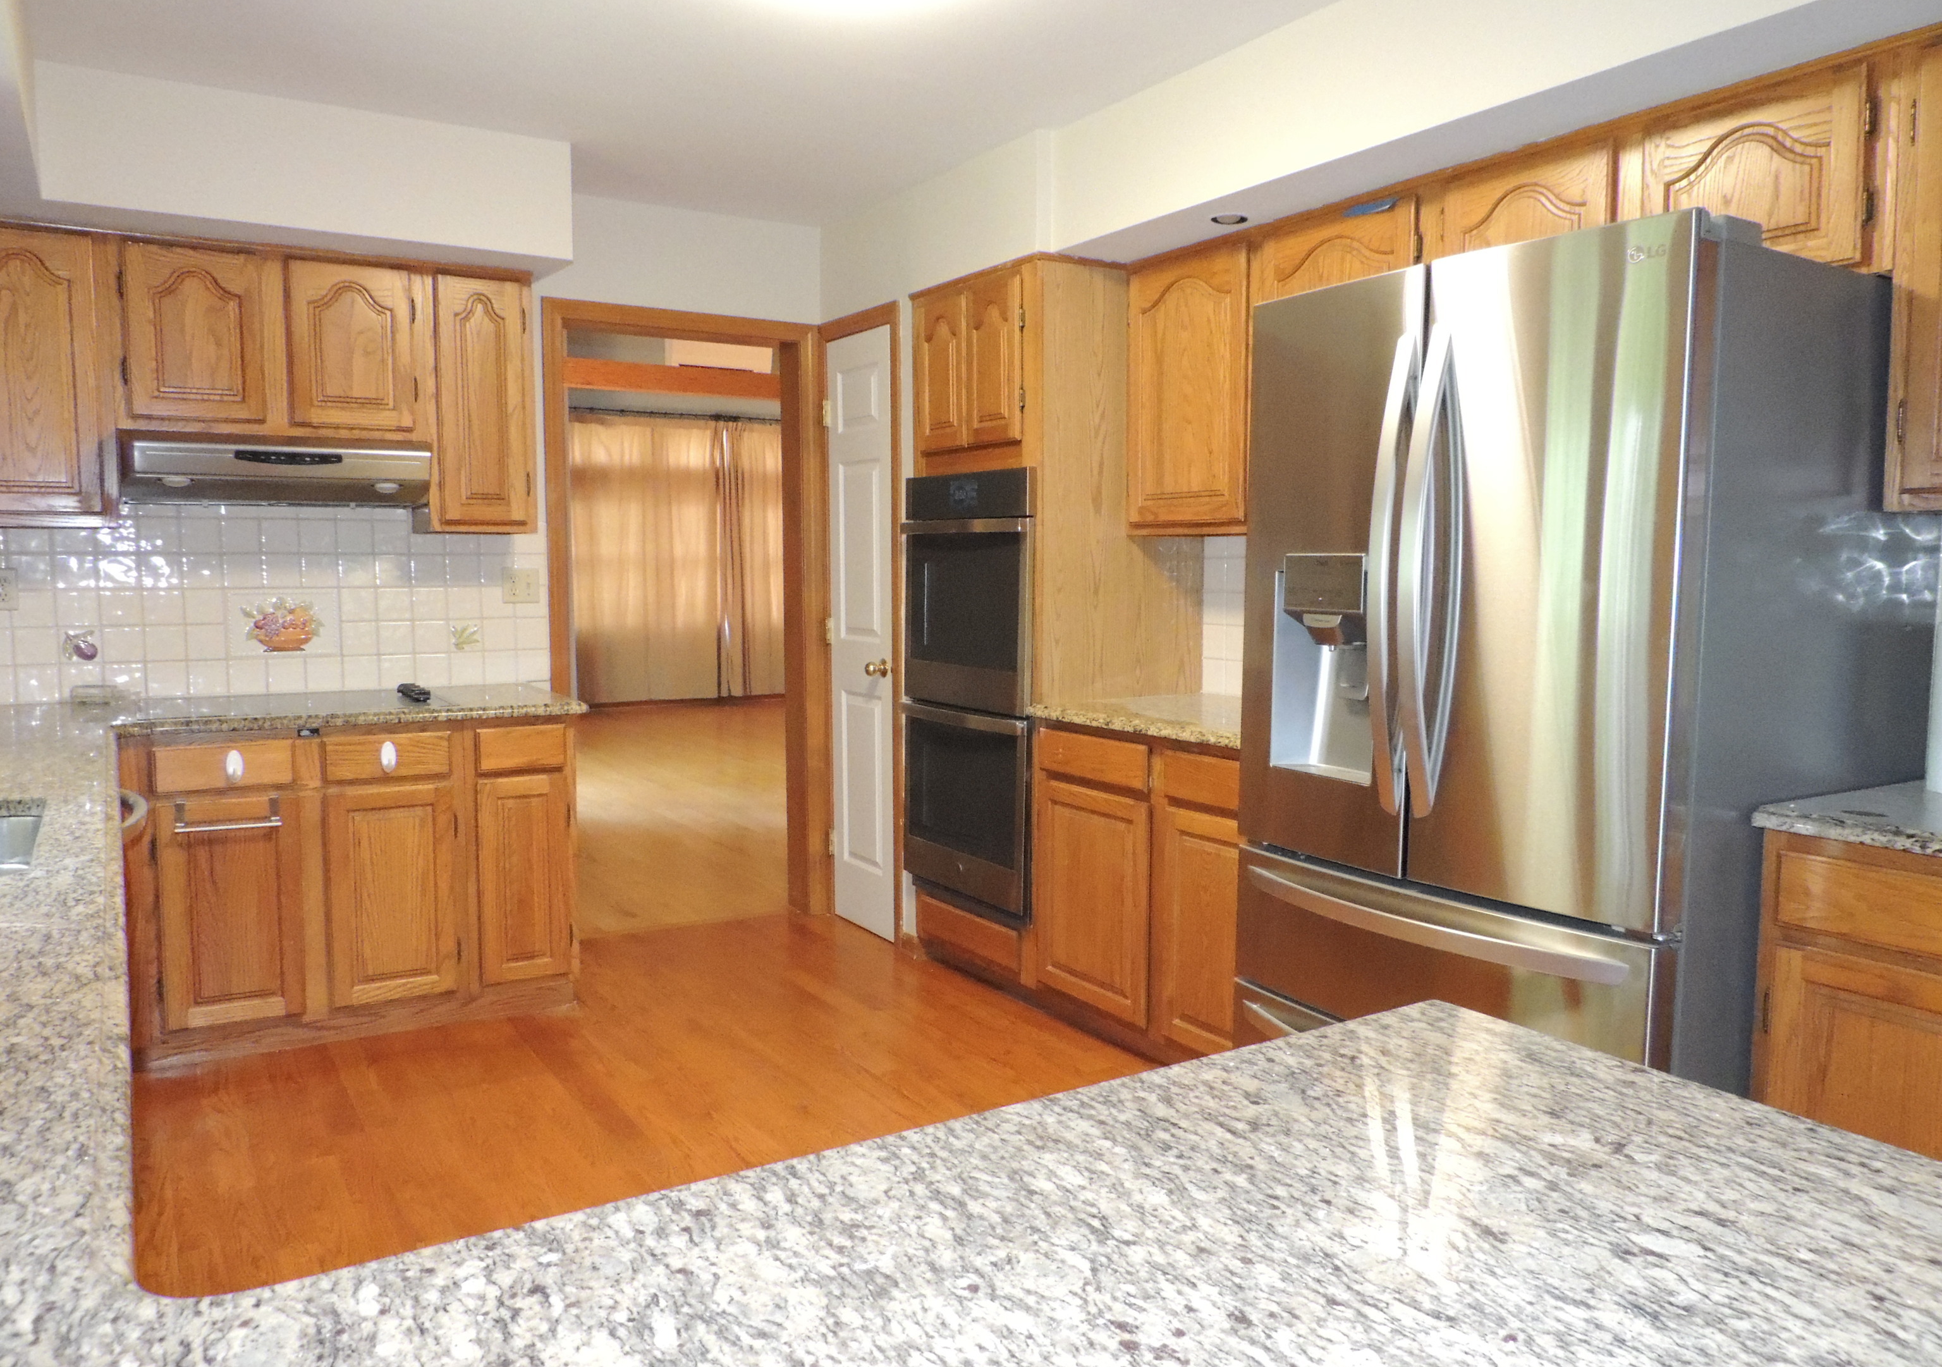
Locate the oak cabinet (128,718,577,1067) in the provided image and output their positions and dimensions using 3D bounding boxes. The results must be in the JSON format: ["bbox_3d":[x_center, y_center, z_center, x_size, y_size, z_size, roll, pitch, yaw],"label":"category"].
[{"bbox_3d":[-1.746,0.510,3.875,1.079,0.867,0.605,-3,6,-29],"label":"oak cabinet"}]

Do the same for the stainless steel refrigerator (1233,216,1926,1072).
[{"bbox_3d":[1.108,0.160,2.601,0.842,1.799,0.902,-3,6,-32],"label":"stainless steel refrigerator"}]

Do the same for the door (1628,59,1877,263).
[{"bbox_3d":[1.350,-0.863,2.365,0.025,0.319,0.405,-3,6,-32],"label":"door"}]

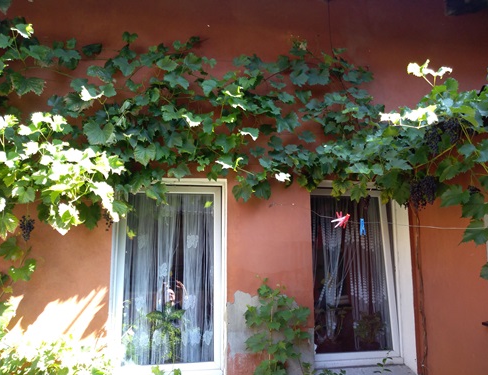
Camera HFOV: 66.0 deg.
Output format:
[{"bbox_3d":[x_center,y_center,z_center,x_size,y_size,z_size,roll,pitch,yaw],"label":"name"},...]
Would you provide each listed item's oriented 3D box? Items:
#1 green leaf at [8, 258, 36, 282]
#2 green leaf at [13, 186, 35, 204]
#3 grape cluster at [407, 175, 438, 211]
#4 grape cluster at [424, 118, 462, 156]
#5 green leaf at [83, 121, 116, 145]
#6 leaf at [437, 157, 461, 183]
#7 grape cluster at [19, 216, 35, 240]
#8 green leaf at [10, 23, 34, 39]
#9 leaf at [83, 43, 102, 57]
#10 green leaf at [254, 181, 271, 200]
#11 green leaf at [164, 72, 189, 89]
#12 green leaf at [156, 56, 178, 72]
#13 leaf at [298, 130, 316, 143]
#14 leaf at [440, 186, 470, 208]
[{"bbox_3d":[-1.376,0.516,2.333,0.174,0.149,0.060,3,-8,-20],"label":"green leaf"},{"bbox_3d":[-1.158,0.042,1.972,0.113,0.097,0.040,5,-25,-18],"label":"green leaf"},{"bbox_3d":[1.187,0.033,2.496,0.222,0.242,0.150,1,-8,-9],"label":"grape cluster"},{"bbox_3d":[1.368,-0.343,2.576,0.255,0.261,0.160,3,-14,-10],"label":"grape cluster"},{"bbox_3d":[-0.883,-0.334,2.278,0.190,0.150,0.040,4,-21,-15],"label":"green leaf"},{"bbox_3d":[1.388,-0.122,2.548,0.171,0.175,0.060,1,-8,-9],"label":"leaf"},{"bbox_3d":[-1.372,0.252,2.368,0.101,0.164,0.091,1,-8,-9],"label":"grape cluster"},{"bbox_3d":[-1.336,-0.947,2.266,0.127,0.100,0.100,1,-8,-9],"label":"green leaf"},{"bbox_3d":[-1.058,-0.964,2.623,0.140,0.098,0.060,2,-8,-17],"label":"leaf"},{"bbox_3d":[0.131,0.021,2.649,0.113,0.141,0.060,1,-8,-8],"label":"green leaf"},{"bbox_3d":[-0.471,-0.747,2.622,0.168,0.112,0.060,2,-8,-13],"label":"green leaf"},{"bbox_3d":[-0.539,-0.867,2.647,0.155,0.113,0.060,2,-8,-13],"label":"green leaf"},{"bbox_3d":[0.466,-0.375,2.758,0.132,0.088,0.060,1,-8,-6],"label":"leaf"},{"bbox_3d":[1.363,0.052,2.432,0.178,0.147,0.040,-1,-24,5],"label":"leaf"}]

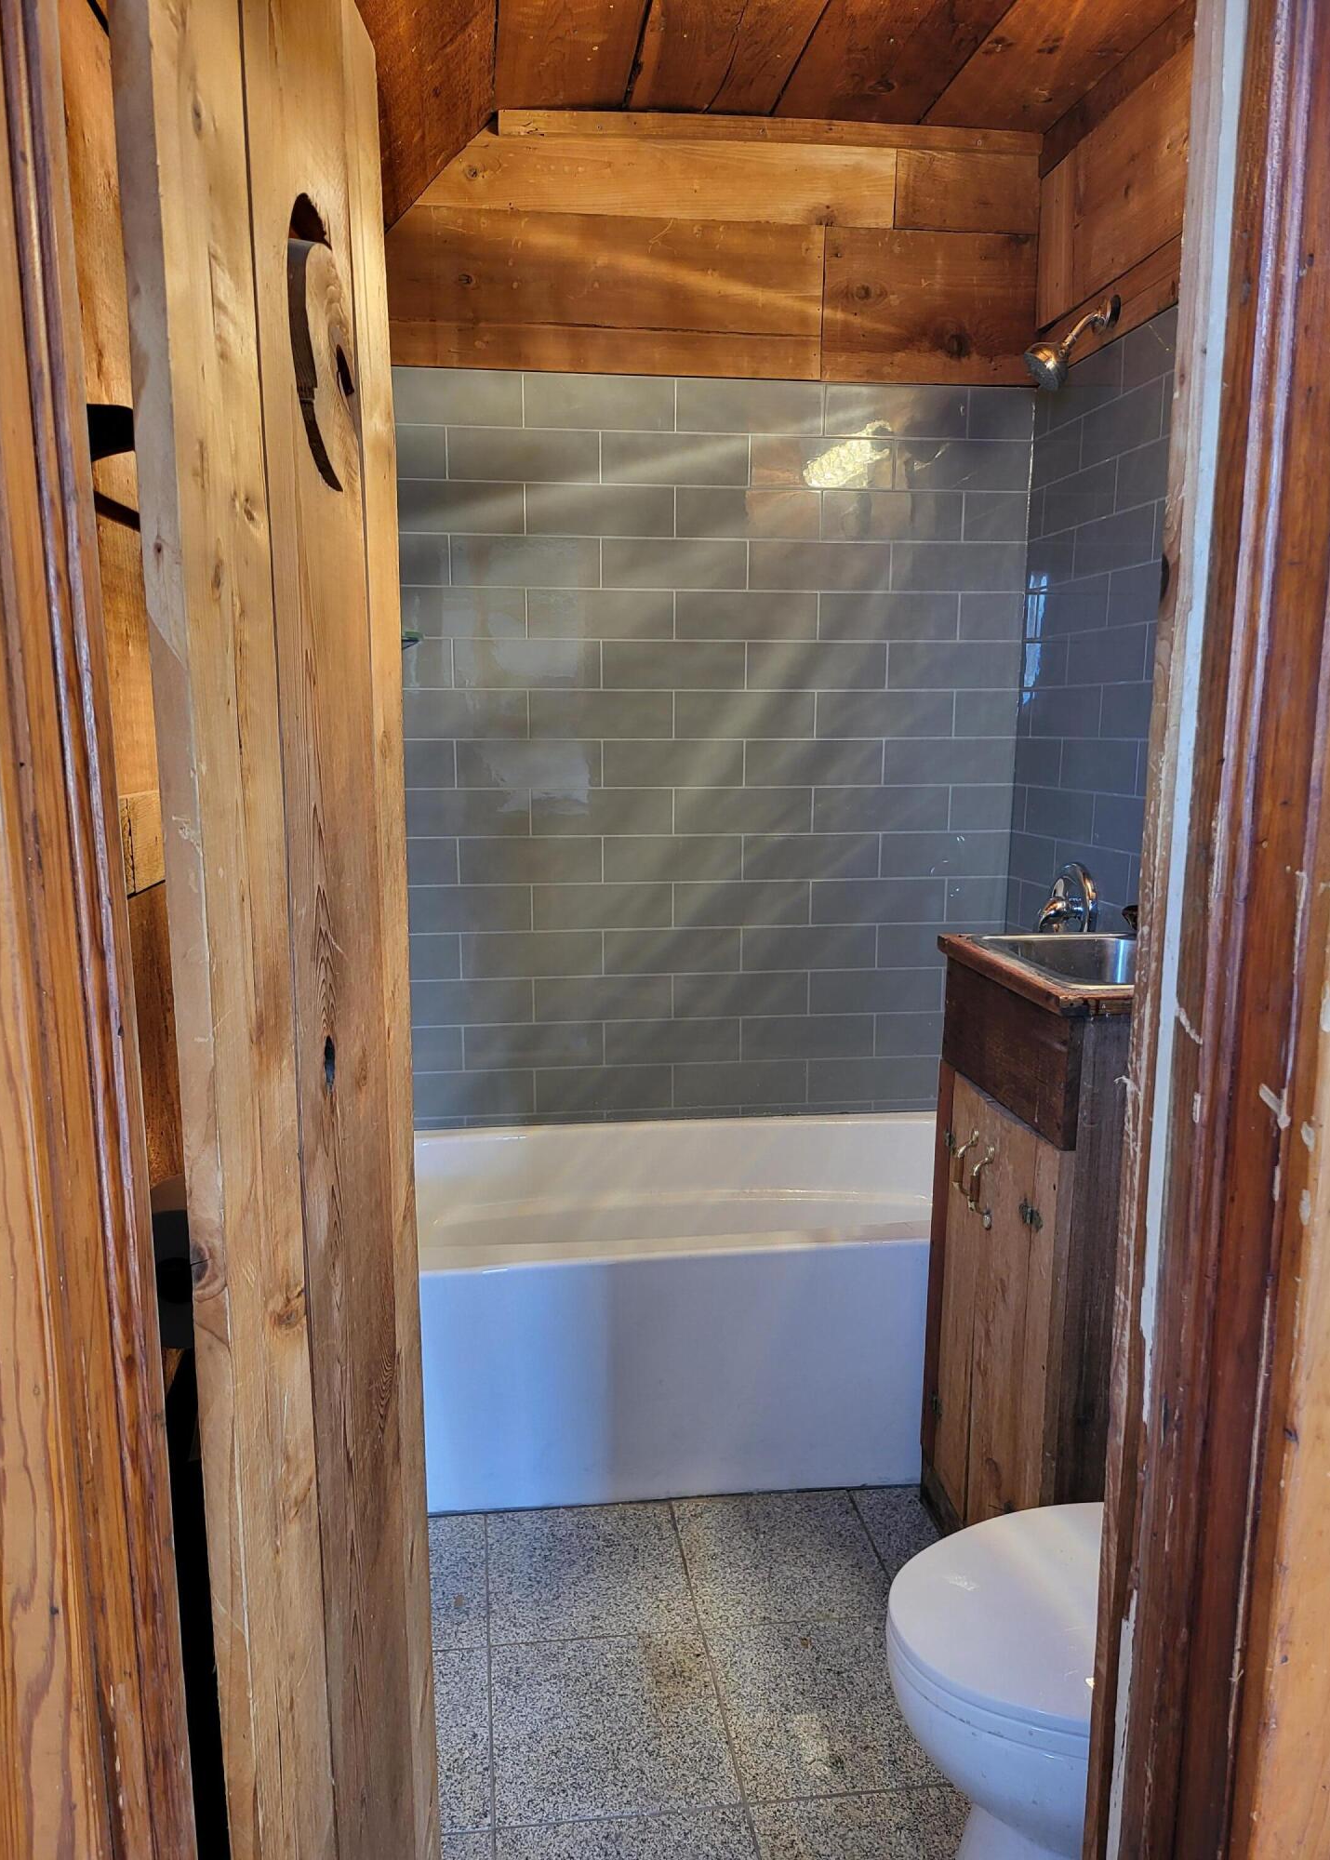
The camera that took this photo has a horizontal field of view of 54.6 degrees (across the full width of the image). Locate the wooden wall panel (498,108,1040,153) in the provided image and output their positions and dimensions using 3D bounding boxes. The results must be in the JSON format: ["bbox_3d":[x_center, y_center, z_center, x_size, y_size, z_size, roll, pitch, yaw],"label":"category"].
[{"bbox_3d":[0.217,-1.535,2.491,1.064,0.038,0.020,-1,11,-7],"label":"wooden wall panel"}]

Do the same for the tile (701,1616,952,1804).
[{"bbox_3d":[0.236,1.084,1.821,0.306,0.010,0.306,-1,10,-8],"label":"tile"}]

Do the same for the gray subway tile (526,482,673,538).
[{"bbox_3d":[-0.132,-0.863,2.660,0.304,0.101,0.009,-1,10,-7],"label":"gray subway tile"}]

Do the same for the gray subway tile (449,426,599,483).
[{"bbox_3d":[-0.282,-0.953,2.595,0.303,0.100,0.010,-1,11,-7],"label":"gray subway tile"}]

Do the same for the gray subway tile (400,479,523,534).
[{"bbox_3d":[-0.434,-0.848,2.594,0.304,0.102,0.009,-1,11,-7],"label":"gray subway tile"}]

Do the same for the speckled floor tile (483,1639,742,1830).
[{"bbox_3d":[-0.077,1.068,1.738,0.307,0.010,0.301,-1,11,-7],"label":"speckled floor tile"}]

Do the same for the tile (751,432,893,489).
[{"bbox_3d":[0.326,-0.964,2.665,0.304,0.102,0.009,-1,11,-7],"label":"tile"}]

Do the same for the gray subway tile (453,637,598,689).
[{"bbox_3d":[-0.284,-0.550,2.674,0.303,0.100,0.010,-1,11,-7],"label":"gray subway tile"}]

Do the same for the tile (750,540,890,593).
[{"bbox_3d":[0.325,-0.763,2.704,0.304,0.101,0.009,-1,11,-7],"label":"tile"}]

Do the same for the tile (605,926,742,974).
[{"bbox_3d":[0.019,0.048,2.826,0.304,0.101,0.009,-1,11,-7],"label":"tile"}]

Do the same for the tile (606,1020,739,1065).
[{"bbox_3d":[0.017,0.248,2.870,0.304,0.102,0.009,-1,11,-7],"label":"tile"}]

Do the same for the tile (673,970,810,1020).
[{"bbox_3d":[0.168,0.143,2.838,0.300,0.099,0.010,-1,11,-7],"label":"tile"}]

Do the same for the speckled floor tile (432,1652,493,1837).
[{"bbox_3d":[-0.393,1.096,1.729,0.306,0.010,0.306,-1,10,-8],"label":"speckled floor tile"}]

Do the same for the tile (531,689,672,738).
[{"bbox_3d":[-0.132,-0.453,2.712,0.303,0.100,0.010,-1,11,-7],"label":"tile"}]

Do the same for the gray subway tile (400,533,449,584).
[{"bbox_3d":[-0.586,-0.744,2.595,0.304,0.101,0.009,-1,11,-7],"label":"gray subway tile"}]

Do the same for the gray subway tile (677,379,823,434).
[{"bbox_3d":[0.174,-1.062,2.630,0.303,0.100,0.010,-1,11,-7],"label":"gray subway tile"}]

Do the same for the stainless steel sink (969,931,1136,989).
[{"bbox_3d":[0.676,0.114,1.839,0.378,0.157,0.365,-1,11,-7],"label":"stainless steel sink"}]

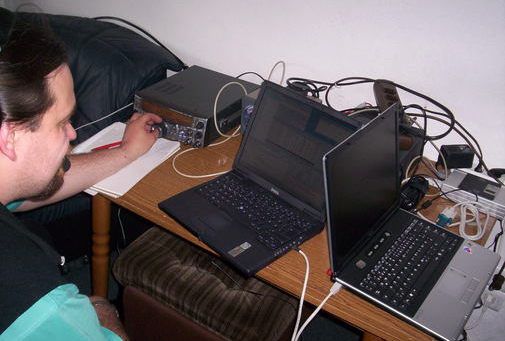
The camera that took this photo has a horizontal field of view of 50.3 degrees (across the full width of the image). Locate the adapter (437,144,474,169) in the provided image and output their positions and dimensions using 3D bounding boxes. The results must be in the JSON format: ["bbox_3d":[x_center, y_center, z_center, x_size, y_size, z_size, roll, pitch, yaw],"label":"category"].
[{"bbox_3d":[0.620,-0.041,1.631,0.086,0.052,0.055,0,32,-10],"label":"adapter"}]

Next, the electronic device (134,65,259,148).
[{"bbox_3d":[-0.183,-0.224,1.818,0.267,0.102,0.344,19,34,21],"label":"electronic device"}]

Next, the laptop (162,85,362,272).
[{"bbox_3d":[0.016,0.000,1.313,0.321,0.281,0.362,30,39,34],"label":"laptop"}]

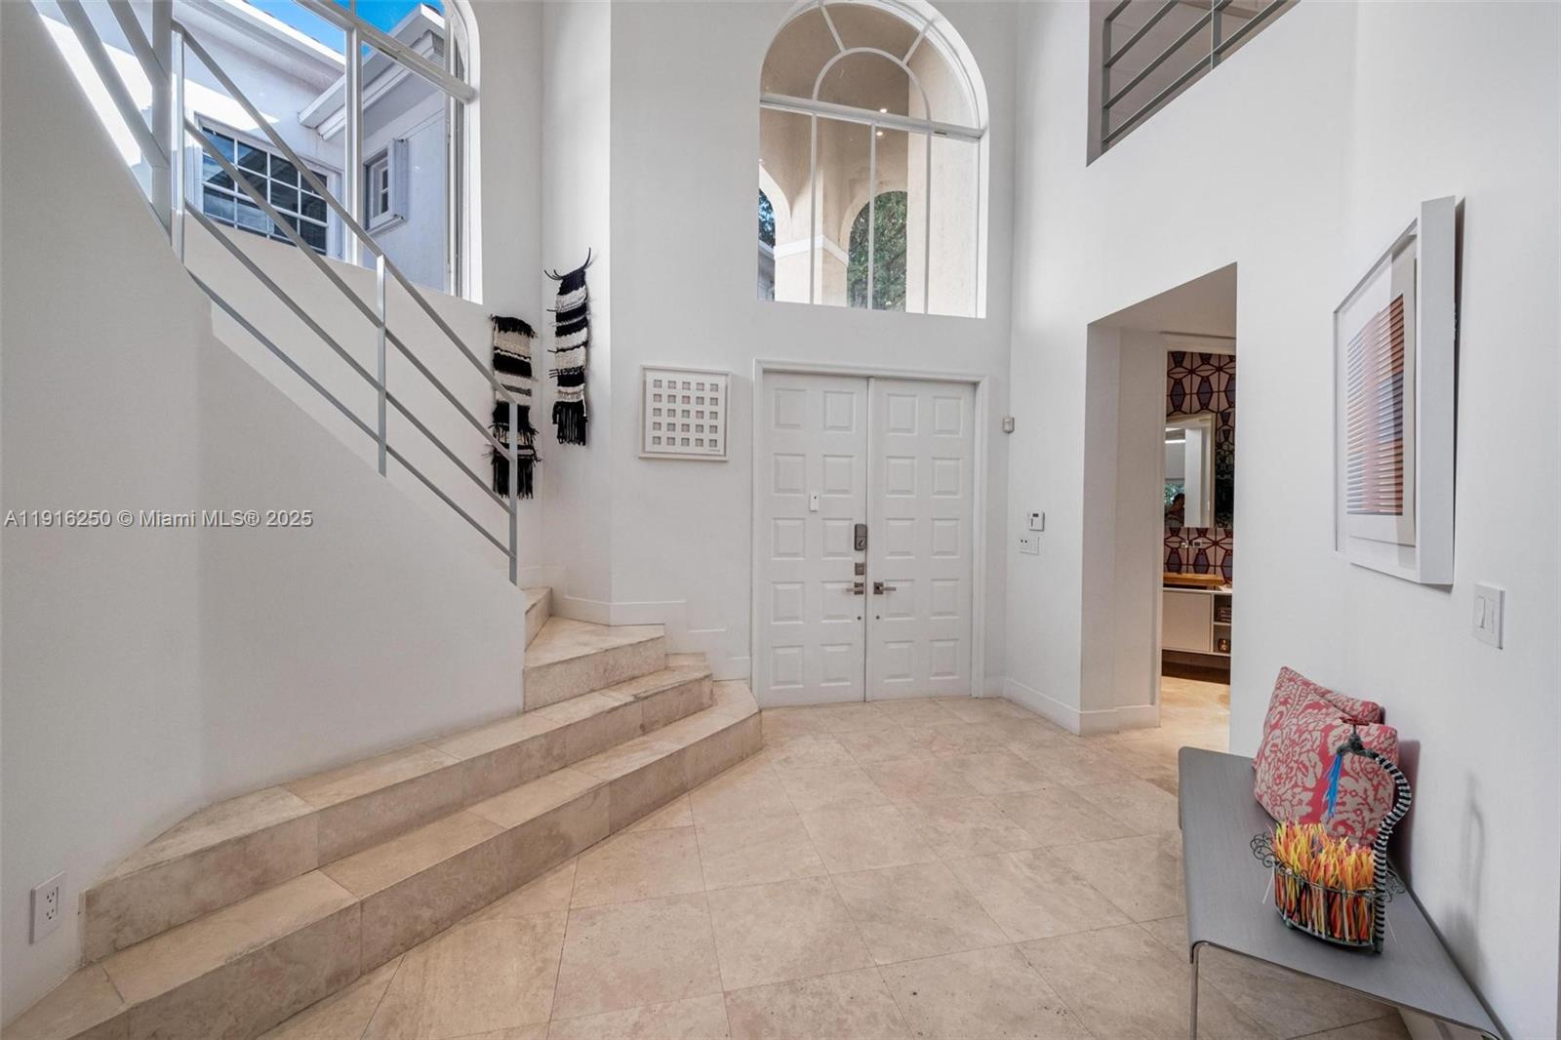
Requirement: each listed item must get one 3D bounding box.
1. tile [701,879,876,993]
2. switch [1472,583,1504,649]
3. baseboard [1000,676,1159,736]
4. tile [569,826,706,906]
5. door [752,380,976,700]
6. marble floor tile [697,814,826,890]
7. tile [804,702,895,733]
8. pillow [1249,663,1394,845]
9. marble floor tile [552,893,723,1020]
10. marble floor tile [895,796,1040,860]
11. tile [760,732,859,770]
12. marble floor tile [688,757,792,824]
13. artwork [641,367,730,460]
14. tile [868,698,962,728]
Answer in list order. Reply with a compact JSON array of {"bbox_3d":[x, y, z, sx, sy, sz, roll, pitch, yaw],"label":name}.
[{"bbox_3d":[0.013,1.350,2.007,0.465,0.020,0.465,0,1,-13],"label":"tile"},{"bbox_3d":[1.470,0.197,1.257,0.011,0.115,0.118,1,1,32],"label":"switch"},{"bbox_3d":[2.032,1.244,4.151,0.590,0.144,0.800,0,1,-13],"label":"baseboard"},{"bbox_3d":[-0.546,1.337,2.355,0.465,0.020,0.465,0,1,-13],"label":"tile"},{"bbox_3d":[0.645,0.143,4.284,1.650,2.320,0.120,0,1,-13],"label":"door"},{"bbox_3d":[-0.092,1.341,2.461,0.465,0.020,0.465,0,1,-13],"label":"marble floor tile"},{"bbox_3d":[0.499,1.320,4.031,0.465,0.020,0.465,0,1,-13],"label":"tile"},{"bbox_3d":[1.640,0.705,1.840,0.190,0.400,0.400,11,1,0],"label":"pillow"},{"bbox_3d":[-0.435,1.327,1.880,0.459,0.012,0.462,0,1,-13],"label":"marble floor tile"},{"bbox_3d":[0.815,1.348,2.671,0.465,0.020,0.465,0,1,-13],"label":"marble floor tile"},{"bbox_3d":[0.146,1.313,3.446,0.459,0.012,0.462,0,1,-13],"label":"tile"},{"bbox_3d":[-0.197,1.331,2.914,0.465,0.020,0.465,0,1,-13],"label":"marble floor tile"},{"bbox_3d":[-0.610,-0.674,3.902,0.568,0.580,0.040,0,1,-13],"label":"artwork"},{"bbox_3d":[0.937,1.312,4.106,0.459,0.012,0.462,0,1,-13],"label":"tile"}]

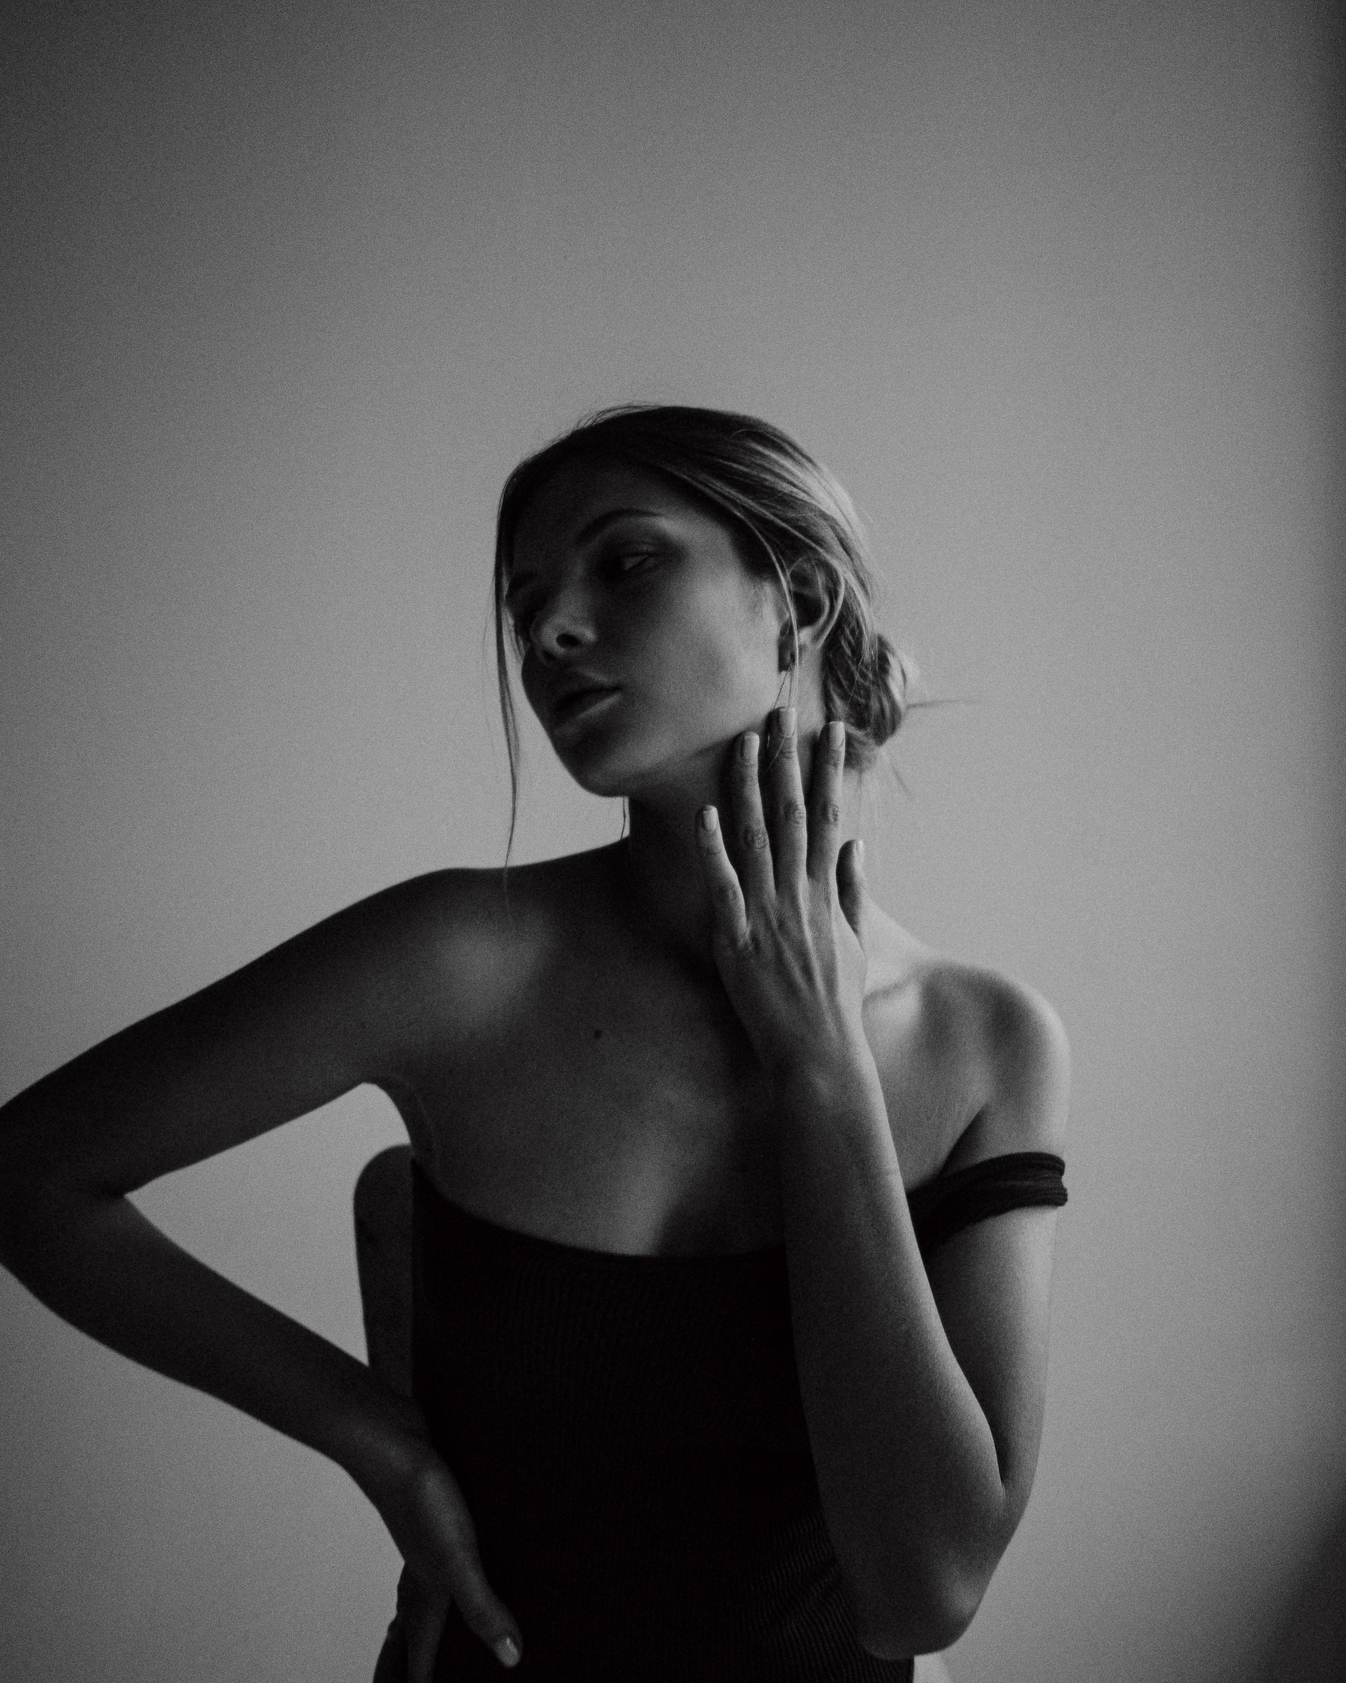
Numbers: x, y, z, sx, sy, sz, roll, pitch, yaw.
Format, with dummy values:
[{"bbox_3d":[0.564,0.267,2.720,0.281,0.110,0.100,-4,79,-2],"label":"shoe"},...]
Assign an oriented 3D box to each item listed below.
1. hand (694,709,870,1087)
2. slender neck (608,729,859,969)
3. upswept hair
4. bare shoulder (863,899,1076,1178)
[{"bbox_3d":[0.058,0.030,0.785,0.088,0.190,0.055,-6,-7,3],"label":"hand"},{"bbox_3d":[0.038,0.005,0.865,0.120,0.135,0.120,0,-5,21],"label":"slender neck"},{"bbox_3d":[0.020,-0.130,0.880,0.180,0.240,0.230,-20,-11,40],"label":"upswept hair"},{"bbox_3d":[0.173,0.115,0.880,0.120,0.155,0.125,0,0,6],"label":"bare shoulder"}]

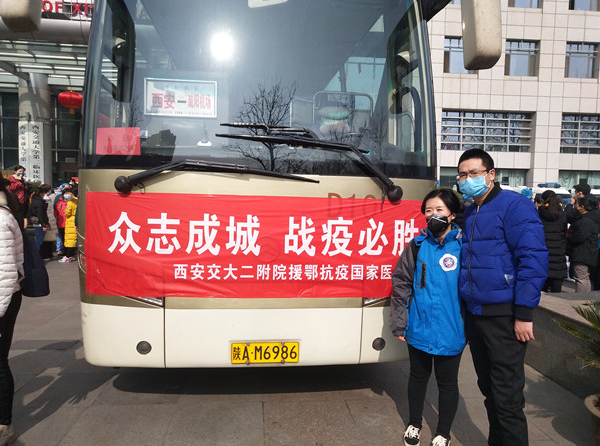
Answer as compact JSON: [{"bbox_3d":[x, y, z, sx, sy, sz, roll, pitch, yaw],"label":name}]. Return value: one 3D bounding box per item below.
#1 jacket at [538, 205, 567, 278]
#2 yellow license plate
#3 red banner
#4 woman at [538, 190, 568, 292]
[{"bbox_3d":[3.568,0.278,7.400,0.460,1.020,0.320,2,4,11],"label":"jacket"},{"bbox_3d":[-0.223,0.856,3.412,0.440,0.140,0.020,1,4,-6],"label":"yellow license plate"},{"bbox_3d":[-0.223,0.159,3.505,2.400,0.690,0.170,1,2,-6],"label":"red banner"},{"bbox_3d":[3.568,0.320,7.400,0.480,1.570,0.340,2,4,11],"label":"woman"}]

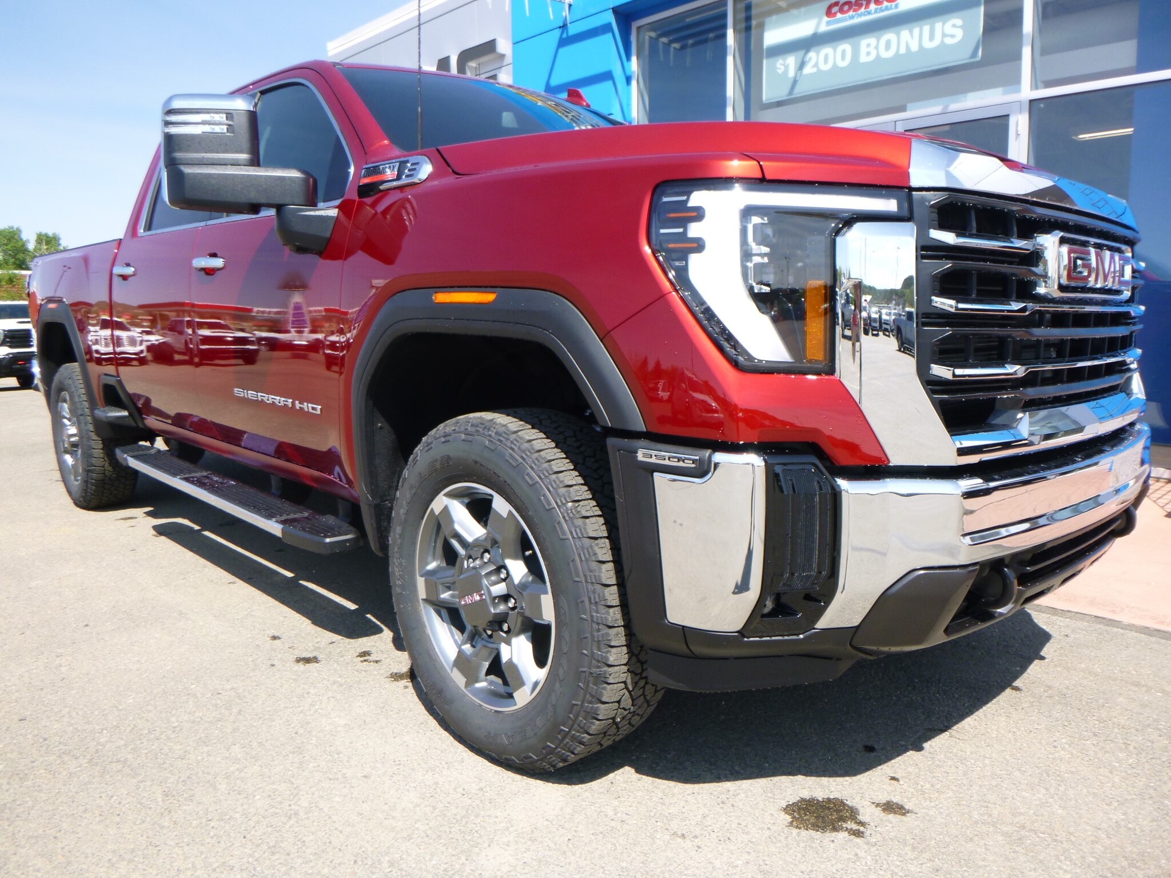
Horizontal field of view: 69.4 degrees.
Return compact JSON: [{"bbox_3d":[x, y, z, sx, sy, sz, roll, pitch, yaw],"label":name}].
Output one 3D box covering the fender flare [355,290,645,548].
[{"bbox_3d":[-0.244,0.005,1.940,0.131,0.687,1.071,-9,11,-40],"label":"fender flare"}]

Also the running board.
[{"bbox_3d":[-1.539,0.211,3.497,0.162,0.076,2.485,-9,11,-40],"label":"running board"}]

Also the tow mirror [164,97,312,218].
[{"bbox_3d":[-0.904,-0.721,2.204,0.348,0.298,0.192,-9,11,-40],"label":"tow mirror"}]

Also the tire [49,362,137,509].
[{"bbox_3d":[-2.954,-0.023,5.069,0.283,0.858,0.858,-9,11,-40],"label":"tire"}]

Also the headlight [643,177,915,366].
[{"bbox_3d":[0.343,-0.284,1.499,0.394,0.318,0.283,-9,11,-40],"label":"headlight"}]

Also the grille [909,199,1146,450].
[{"bbox_3d":[1.053,-0.260,1.894,1.151,0.505,0.172,-9,11,-40],"label":"grille"}]

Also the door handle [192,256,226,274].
[{"bbox_3d":[-1.323,-0.615,2.957,0.061,0.045,0.242,-9,11,-40],"label":"door handle"}]

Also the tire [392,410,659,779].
[{"bbox_3d":[-0.155,0.361,2.104,0.278,0.858,0.858,-9,12,-42],"label":"tire"}]

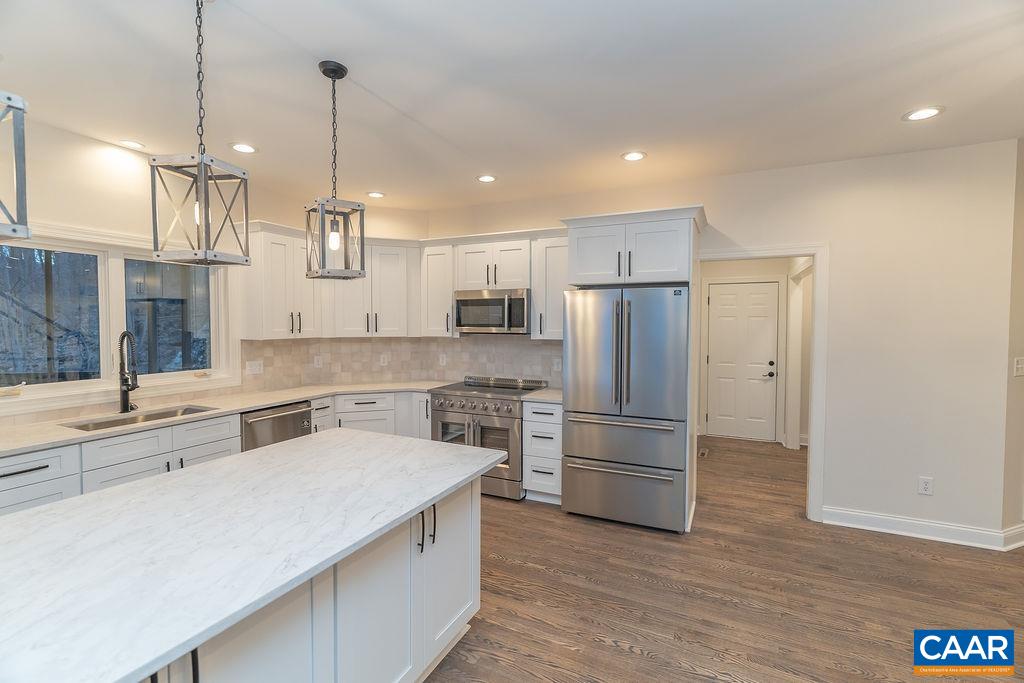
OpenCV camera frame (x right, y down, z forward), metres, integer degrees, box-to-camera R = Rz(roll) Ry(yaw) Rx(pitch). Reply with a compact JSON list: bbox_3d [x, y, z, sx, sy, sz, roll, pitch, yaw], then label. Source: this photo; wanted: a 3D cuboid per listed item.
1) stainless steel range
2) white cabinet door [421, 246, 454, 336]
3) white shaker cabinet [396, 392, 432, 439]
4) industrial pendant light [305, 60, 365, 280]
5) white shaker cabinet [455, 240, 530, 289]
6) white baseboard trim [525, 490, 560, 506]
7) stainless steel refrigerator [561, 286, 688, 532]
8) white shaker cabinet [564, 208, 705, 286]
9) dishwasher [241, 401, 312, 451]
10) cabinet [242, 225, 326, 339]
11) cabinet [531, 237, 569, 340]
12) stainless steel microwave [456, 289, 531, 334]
[{"bbox_3d":[-0.199,0.883,4.340,0.911,0.976,0.740,1,2,25],"label":"stainless steel range"},{"bbox_3d":[-0.735,-0.486,4.428,0.372,0.885,0.030,1,2,24],"label":"white cabinet door"},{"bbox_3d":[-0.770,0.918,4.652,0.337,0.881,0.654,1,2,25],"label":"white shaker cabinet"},{"bbox_3d":[-0.849,-0.807,2.184,0.210,1.000,0.210,-2,3,-41],"label":"industrial pendant light"},{"bbox_3d":[-0.127,-0.714,4.446,0.811,0.439,0.330,1,2,25],"label":"white shaker cabinet"},{"bbox_3d":[0.285,1.315,3.873,0.350,0.110,0.020,1,2,25],"label":"white baseboard trim"},{"bbox_3d":[0.974,0.495,3.747,0.916,1.792,0.770,1,2,25],"label":"stainless steel refrigerator"},{"bbox_3d":[1.016,-0.714,3.757,1.012,0.518,0.720,1,2,25],"label":"white shaker cabinet"},{"bbox_3d":[-2.091,0.937,3.699,0.649,0.866,0.614,1,2,25],"label":"dishwasher"},{"bbox_3d":[-2.093,-0.515,4.145,0.342,0.976,0.639,1,2,25],"label":"cabinet"},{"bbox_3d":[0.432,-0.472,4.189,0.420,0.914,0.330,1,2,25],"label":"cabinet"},{"bbox_3d":[-0.114,-0.289,4.448,0.762,0.413,0.418,1,2,25],"label":"stainless steel microwave"}]

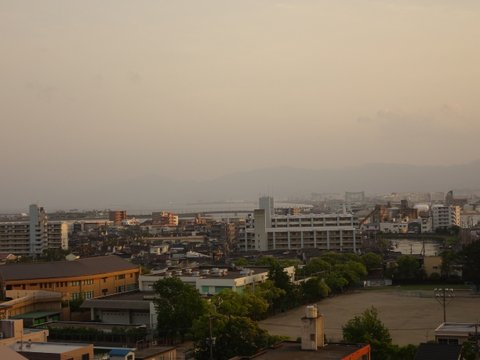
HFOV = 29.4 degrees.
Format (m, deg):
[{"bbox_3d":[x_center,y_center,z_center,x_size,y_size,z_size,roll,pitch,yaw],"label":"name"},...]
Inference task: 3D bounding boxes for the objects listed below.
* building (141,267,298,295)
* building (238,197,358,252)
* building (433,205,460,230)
[{"bbox_3d":[-5.500,30.400,270.800,29.000,6.500,48.000,-1,-1,23],"label":"building"},{"bbox_3d":[27.600,21.900,431.000,56.000,27.000,18.000,-1,-1,0],"label":"building"},{"bbox_3d":[157.600,28.700,696.000,14.500,19.500,17.000,-2,-1,40],"label":"building"}]

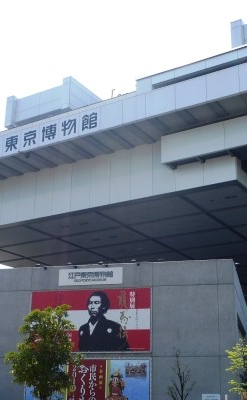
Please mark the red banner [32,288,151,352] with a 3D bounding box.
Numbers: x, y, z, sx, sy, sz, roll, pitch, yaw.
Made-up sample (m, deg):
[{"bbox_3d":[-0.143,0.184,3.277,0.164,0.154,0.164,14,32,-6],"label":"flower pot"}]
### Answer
[{"bbox_3d":[-1.897,6.583,29.326,6.930,3.340,0.100,-4,-20,14],"label":"red banner"}]

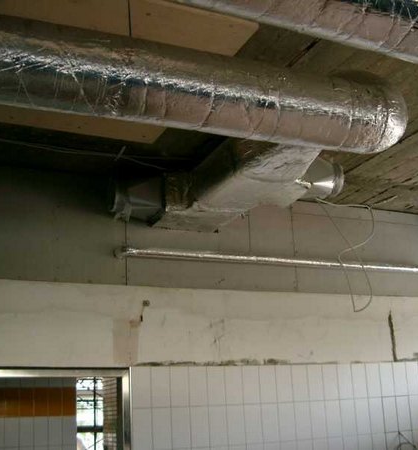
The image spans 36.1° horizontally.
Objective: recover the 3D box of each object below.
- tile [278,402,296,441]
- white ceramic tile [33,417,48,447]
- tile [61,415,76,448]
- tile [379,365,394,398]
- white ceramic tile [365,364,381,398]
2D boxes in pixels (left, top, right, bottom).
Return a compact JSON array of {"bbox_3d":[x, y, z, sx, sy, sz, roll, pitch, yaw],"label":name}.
[{"bbox_3d":[0.510,1.284,4.186,0.119,0.244,0.010,5,-18,-24],"label":"tile"},{"bbox_3d":[-1.433,1.759,5.468,0.119,0.244,0.010,5,-18,-24],"label":"white ceramic tile"},{"bbox_3d":[-1.013,1.499,4.669,0.102,0.206,0.009,5,-18,-24],"label":"tile"},{"bbox_3d":[1.334,1.156,4.802,0.125,0.250,0.010,5,-17,-24],"label":"tile"},{"bbox_3d":[1.188,1.122,4.639,0.125,0.249,0.012,5,-18,-24],"label":"white ceramic tile"}]

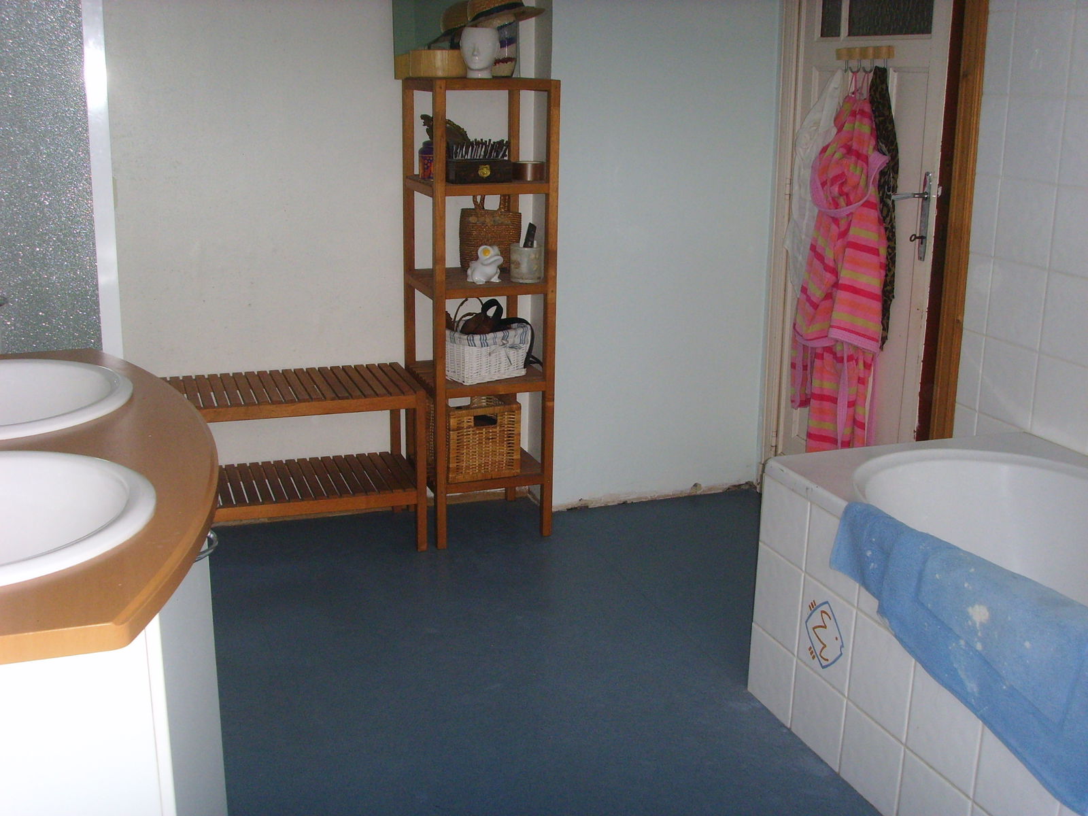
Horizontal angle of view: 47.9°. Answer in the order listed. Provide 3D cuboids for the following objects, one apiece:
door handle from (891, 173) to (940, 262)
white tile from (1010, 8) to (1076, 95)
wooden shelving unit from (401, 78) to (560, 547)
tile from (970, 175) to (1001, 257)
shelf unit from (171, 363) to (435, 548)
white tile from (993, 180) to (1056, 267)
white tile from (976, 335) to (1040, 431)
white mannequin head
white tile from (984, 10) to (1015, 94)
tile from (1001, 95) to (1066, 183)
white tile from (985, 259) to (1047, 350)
[{"bbox_3d":[0.995,-0.527,3.358,0.056,0.239,0.108,-4,16,-19],"label":"door handle"},{"bbox_3d":[1.161,-0.826,2.859,0.010,0.197,0.196,-4,16,-19],"label":"white tile"},{"bbox_3d":[-0.205,-0.301,3.818,0.374,1.394,0.392,-4,16,-19],"label":"wooden shelving unit"},{"bbox_3d":[1.111,-0.483,3.077,0.010,0.199,0.092,-4,16,-19],"label":"tile"},{"bbox_3d":[-0.790,0.177,3.726,0.800,0.499,0.390,-4,16,-19],"label":"shelf unit"},{"bbox_3d":[1.159,-0.446,2.949,0.010,0.199,0.195,-4,16,-19],"label":"white tile"},{"bbox_3d":[1.155,-0.061,3.046,0.010,0.198,0.196,-4,16,-19],"label":"white tile"},{"bbox_3d":[-0.186,-1.030,3.554,0.116,0.142,0.145,3,15,6],"label":"white mannequin head"},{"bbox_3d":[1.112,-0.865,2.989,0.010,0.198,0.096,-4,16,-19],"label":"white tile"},{"bbox_3d":[1.161,-0.637,2.903,0.010,0.196,0.195,-4,16,-19],"label":"tile"},{"bbox_3d":[1.157,-0.253,2.997,0.010,0.198,0.196,-4,16,-19],"label":"white tile"}]

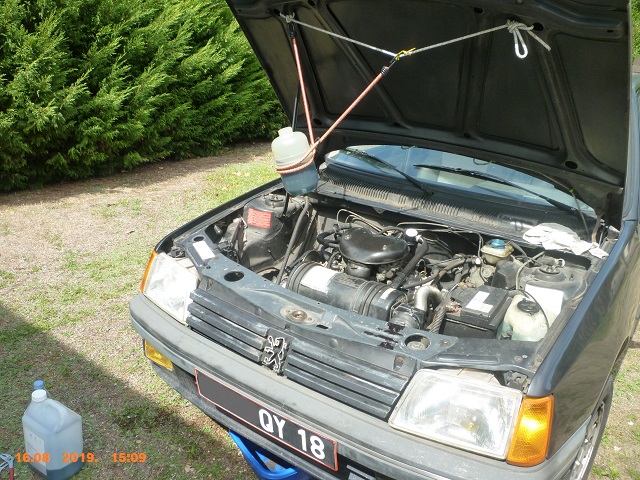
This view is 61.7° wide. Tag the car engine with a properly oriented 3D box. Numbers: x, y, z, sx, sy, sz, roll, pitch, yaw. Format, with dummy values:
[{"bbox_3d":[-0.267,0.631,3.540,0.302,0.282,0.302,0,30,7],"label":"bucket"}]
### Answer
[{"bbox_3d":[0.223,0.150,1.903,1.100,0.360,0.650,16,24,32],"label":"car engine"}]

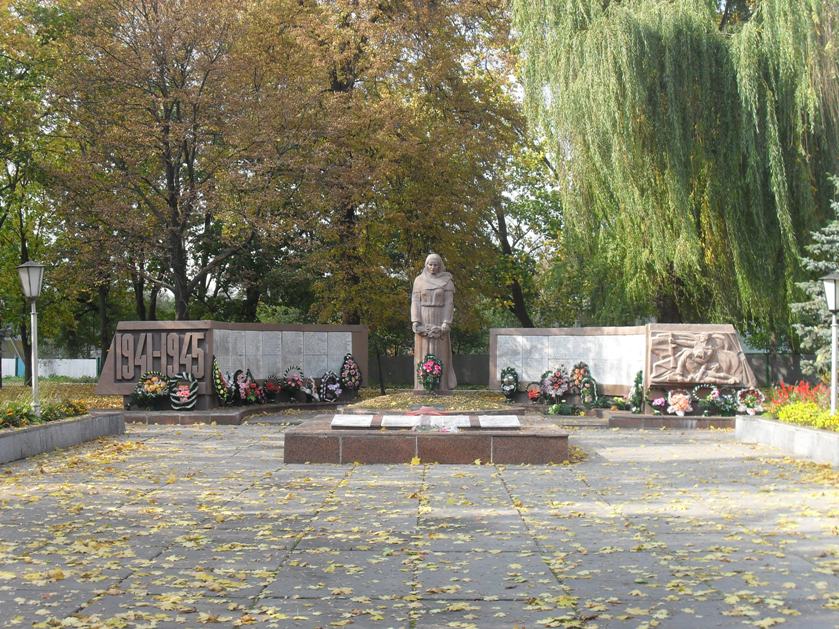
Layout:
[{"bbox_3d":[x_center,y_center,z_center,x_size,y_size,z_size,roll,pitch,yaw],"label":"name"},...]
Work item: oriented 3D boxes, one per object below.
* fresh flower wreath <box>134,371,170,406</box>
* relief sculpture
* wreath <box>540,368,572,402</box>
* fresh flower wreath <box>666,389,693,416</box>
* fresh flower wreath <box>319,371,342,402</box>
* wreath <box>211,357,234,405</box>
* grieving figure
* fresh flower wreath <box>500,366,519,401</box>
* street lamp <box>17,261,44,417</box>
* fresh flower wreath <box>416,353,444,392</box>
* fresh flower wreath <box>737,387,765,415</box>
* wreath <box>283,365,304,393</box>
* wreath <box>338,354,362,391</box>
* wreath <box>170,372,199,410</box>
[{"bbox_3d":[-6.408,1.776,28.500,0.864,0.864,0.280,0,-12,0],"label":"fresh flower wreath"},{"bbox_3d":[6.792,1.032,28.500,2.550,1.360,0.300,0,-2,4],"label":"relief sculpture"},{"bbox_3d":[3.573,1.839,31.200,0.730,0.920,0.270,-1,-10,27],"label":"wreath"},{"bbox_3d":[5.999,2.030,27.400,0.600,0.646,0.300,0,-7,0],"label":"fresh flower wreath"},{"bbox_3d":[-2.488,2.013,33.200,0.660,0.895,0.250,1,-12,-18],"label":"fresh flower wreath"},{"bbox_3d":[-4.910,1.645,29.600,0.280,1.196,0.720,-1,-2,37],"label":"wreath"},{"bbox_3d":[0.426,0.199,33.700,1.249,3.916,1.050,0,-2,0],"label":"grieving figure"},{"bbox_3d":[2.425,1.859,32.000,0.440,0.860,0.220,0,-10,19],"label":"fresh flower wreath"},{"bbox_3d":[-7.403,0.462,22.600,0.500,2.980,0.500,-1,-2,1],"label":"street lamp"},{"bbox_3d":[0.279,1.645,33.100,0.725,1.059,0.250,0,-12,0],"label":"fresh flower wreath"},{"bbox_3d":[7.860,2.042,28.200,0.660,0.630,0.220,0,-10,5],"label":"fresh flower wreath"},{"bbox_3d":[-3.480,1.768,32.800,0.580,0.773,0.250,1,-12,-19],"label":"wreath"},{"bbox_3d":[-1.859,1.563,32.000,0.600,0.930,0.220,1,-10,-19],"label":"wreath"},{"bbox_3d":[-5.640,1.848,28.500,0.650,0.880,0.210,0,-10,-3],"label":"wreath"}]

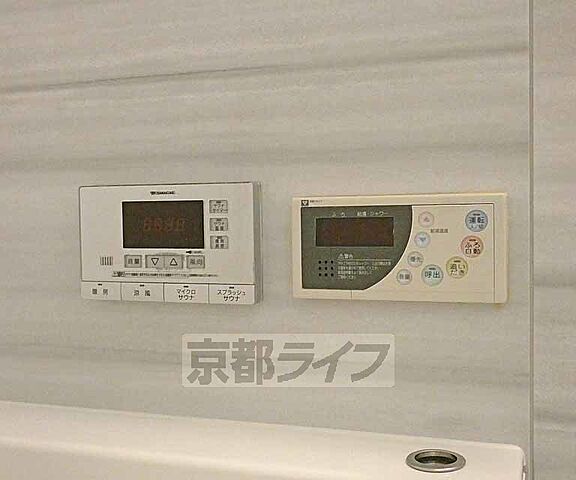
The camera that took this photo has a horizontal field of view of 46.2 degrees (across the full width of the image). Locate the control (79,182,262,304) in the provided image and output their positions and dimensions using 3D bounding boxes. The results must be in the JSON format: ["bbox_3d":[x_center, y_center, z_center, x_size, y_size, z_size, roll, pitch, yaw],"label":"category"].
[{"bbox_3d":[-0.126,0.004,0.722,0.201,0.122,0.025,0,1,17],"label":"control"}]

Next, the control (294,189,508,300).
[{"bbox_3d":[0.105,0.007,0.654,0.203,0.101,0.023,0,1,17],"label":"control"}]

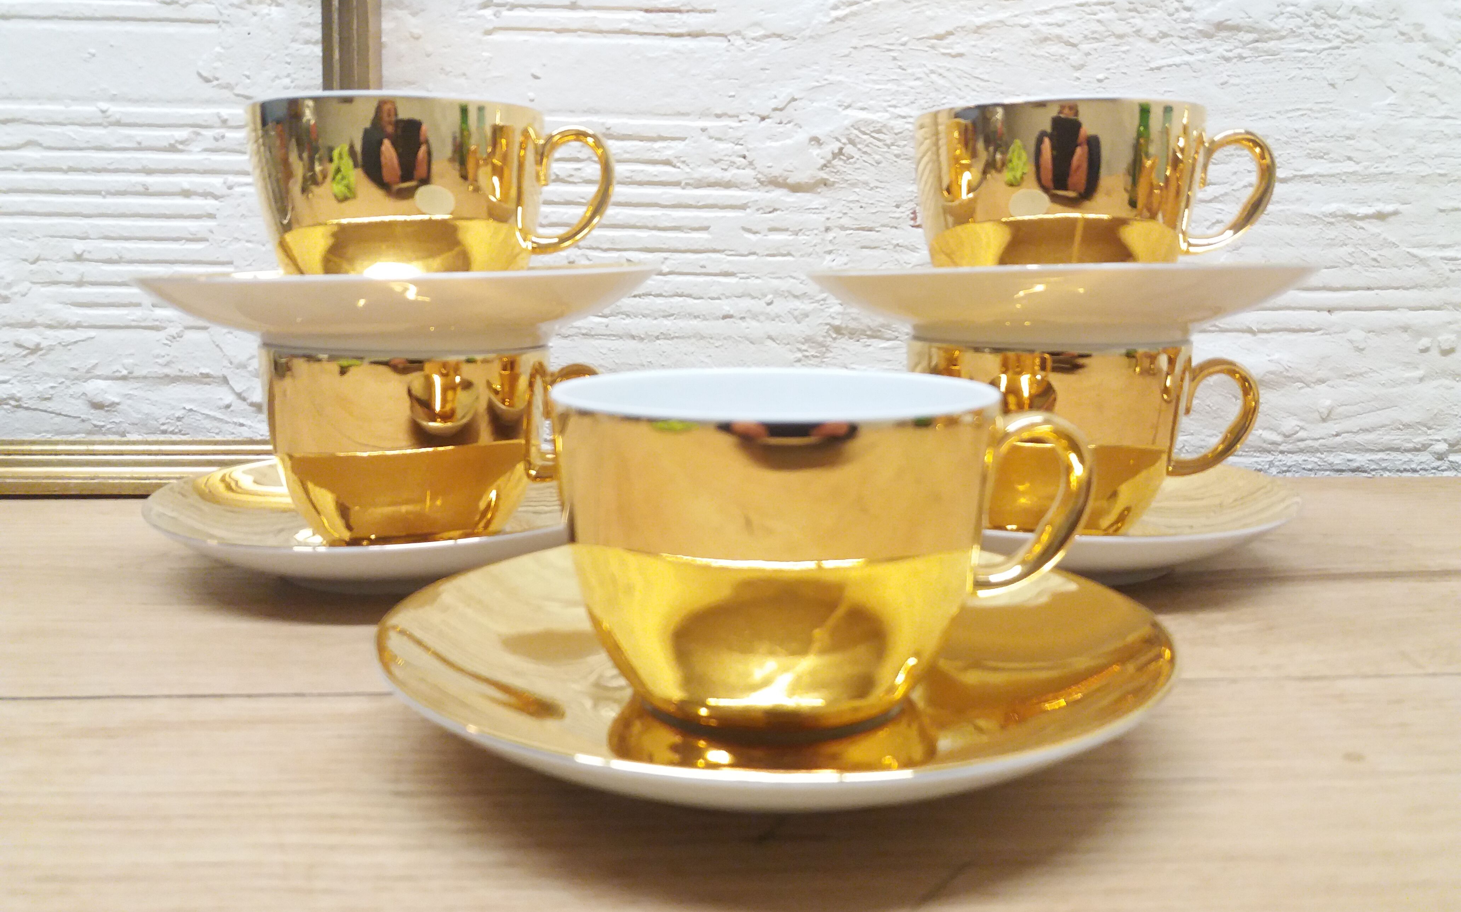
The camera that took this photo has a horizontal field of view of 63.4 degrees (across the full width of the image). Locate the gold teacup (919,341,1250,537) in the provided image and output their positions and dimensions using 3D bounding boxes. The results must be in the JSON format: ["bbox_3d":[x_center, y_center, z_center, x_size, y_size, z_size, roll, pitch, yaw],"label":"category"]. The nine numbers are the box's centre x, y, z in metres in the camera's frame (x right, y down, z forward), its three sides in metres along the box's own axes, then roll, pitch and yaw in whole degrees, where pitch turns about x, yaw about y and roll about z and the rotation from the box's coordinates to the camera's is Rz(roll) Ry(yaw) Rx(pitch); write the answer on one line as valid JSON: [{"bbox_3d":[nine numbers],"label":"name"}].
[{"bbox_3d":[0.111,-0.006,0.382,0.110,0.063,0.089,2,10,13],"label":"gold teacup"}]

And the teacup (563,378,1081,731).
[{"bbox_3d":[0.019,0.018,0.243,0.110,0.063,0.089,0,10,0],"label":"teacup"}]

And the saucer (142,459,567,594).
[{"bbox_3d":[-0.103,0.021,0.381,0.158,0.022,0.158,0,10,0],"label":"saucer"}]

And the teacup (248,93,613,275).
[{"bbox_3d":[-0.087,-0.071,0.359,0.110,0.063,0.089,1,10,9],"label":"teacup"}]

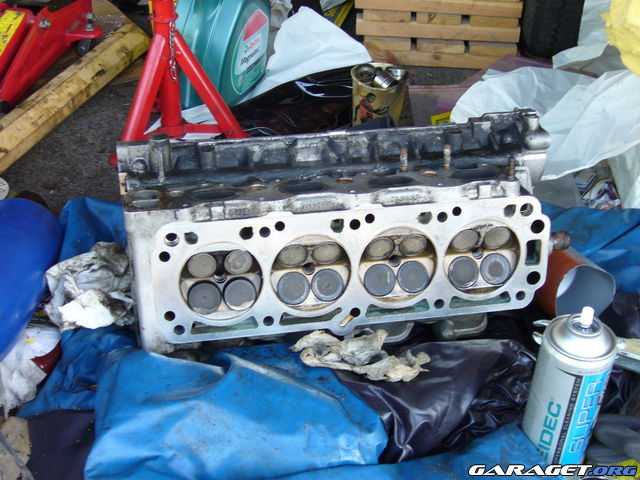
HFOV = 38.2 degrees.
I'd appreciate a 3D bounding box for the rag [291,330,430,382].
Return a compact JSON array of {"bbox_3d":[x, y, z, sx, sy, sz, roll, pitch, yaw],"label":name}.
[{"bbox_3d":[0.043,0.121,0.960,0.140,0.026,0.050,8,33,9],"label":"rag"}]

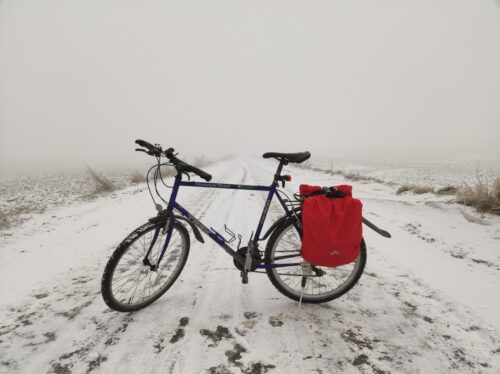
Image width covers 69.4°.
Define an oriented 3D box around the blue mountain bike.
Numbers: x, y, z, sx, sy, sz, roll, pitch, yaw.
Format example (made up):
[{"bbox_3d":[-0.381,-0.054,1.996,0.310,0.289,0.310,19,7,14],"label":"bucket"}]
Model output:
[{"bbox_3d":[-0.025,0.243,2.250,1.685,1.110,0.640,-1,5,0],"label":"blue mountain bike"}]

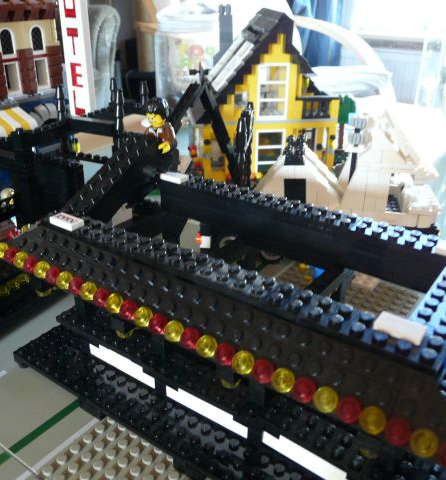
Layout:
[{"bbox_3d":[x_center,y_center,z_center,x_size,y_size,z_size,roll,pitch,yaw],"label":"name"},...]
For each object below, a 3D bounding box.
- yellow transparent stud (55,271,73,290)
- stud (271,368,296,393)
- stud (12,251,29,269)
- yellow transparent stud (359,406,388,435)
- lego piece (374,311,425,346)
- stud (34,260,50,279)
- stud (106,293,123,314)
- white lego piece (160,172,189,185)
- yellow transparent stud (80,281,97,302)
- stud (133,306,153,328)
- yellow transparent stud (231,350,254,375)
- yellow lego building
[{"bbox_3d":[-0.072,0.018,0.234,0.008,0.005,0.008,18,66,31],"label":"yellow transparent stud"},{"bbox_3d":[0.021,0.049,0.179,0.008,0.008,0.005,18,-11,31],"label":"stud"},{"bbox_3d":[-0.098,0.010,0.251,0.008,0.008,0.005,18,-11,31],"label":"stud"},{"bbox_3d":[0.047,0.057,0.163,0.008,0.008,0.005,18,-11,31],"label":"yellow transparent stud"},{"bbox_3d":[0.060,0.030,0.176,0.016,0.003,0.008,19,31,31],"label":"lego piece"},{"bbox_3d":[-0.085,0.014,0.243,0.008,0.008,0.005,18,-11,31],"label":"stud"},{"bbox_3d":[-0.046,0.027,0.219,0.008,0.008,0.005,18,-11,31],"label":"stud"},{"bbox_3d":[-0.029,-0.037,0.310,0.016,0.003,0.008,18,31,31],"label":"white lego piece"},{"bbox_3d":[-0.059,0.023,0.227,0.008,0.005,0.008,19,74,31],"label":"yellow transparent stud"},{"bbox_3d":[-0.032,0.031,0.209,0.008,0.005,0.008,18,66,31],"label":"stud"},{"bbox_3d":[0.007,0.044,0.187,0.008,0.008,0.005,18,-11,31],"label":"yellow transparent stud"},{"bbox_3d":[0.042,-0.155,0.575,0.159,0.180,0.080,-4,26,-11],"label":"yellow lego building"}]

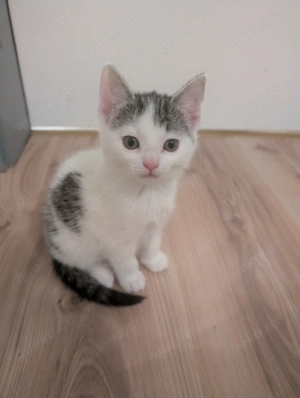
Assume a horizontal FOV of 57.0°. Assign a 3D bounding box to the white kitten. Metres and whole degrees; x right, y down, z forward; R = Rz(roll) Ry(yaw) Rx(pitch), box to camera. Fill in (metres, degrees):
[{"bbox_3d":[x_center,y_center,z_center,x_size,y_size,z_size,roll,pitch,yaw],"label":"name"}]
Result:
[{"bbox_3d":[-0.037,-0.007,0.281,0.110,0.245,0.145,-26,48,-35],"label":"white kitten"}]

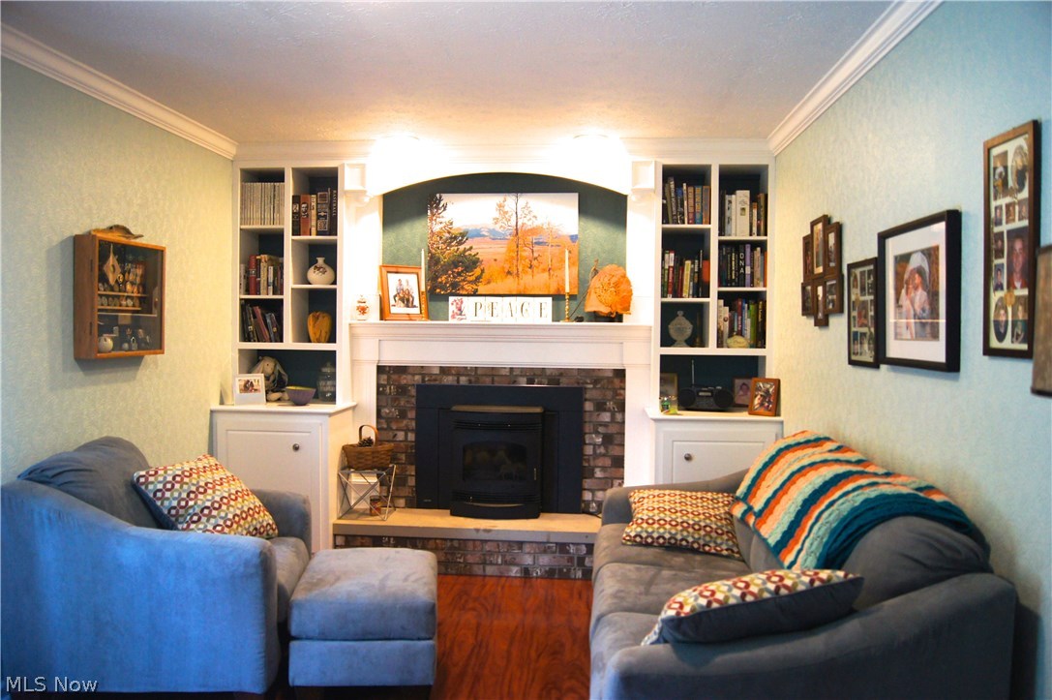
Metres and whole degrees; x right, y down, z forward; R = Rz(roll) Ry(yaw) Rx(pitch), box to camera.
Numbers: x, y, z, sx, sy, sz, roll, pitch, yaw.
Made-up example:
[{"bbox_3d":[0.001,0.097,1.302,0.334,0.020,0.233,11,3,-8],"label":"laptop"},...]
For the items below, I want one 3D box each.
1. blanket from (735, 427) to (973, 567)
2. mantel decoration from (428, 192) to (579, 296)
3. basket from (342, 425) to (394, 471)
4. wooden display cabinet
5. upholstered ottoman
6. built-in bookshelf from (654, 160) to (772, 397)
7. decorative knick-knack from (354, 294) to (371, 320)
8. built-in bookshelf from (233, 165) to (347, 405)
[{"bbox_3d":[1.042,0.553,2.758,0.420,0.390,1.330,1,2,3],"label":"blanket"},{"bbox_3d":[-0.140,-0.644,4.785,0.925,0.612,0.035,1,2,3],"label":"mantel decoration"},{"bbox_3d":[-0.940,0.575,4.681,0.265,0.260,0.200,0,2,-15],"label":"basket"},{"bbox_3d":[-1.737,-0.221,3.392,0.095,0.490,0.515,1,2,3],"label":"wooden display cabinet"},{"bbox_3d":[-0.615,1.107,3.149,0.520,0.440,0.620,0,2,-5],"label":"upholstered ottoman"},{"bbox_3d":[1.058,-0.360,4.565,0.645,1.380,0.310,1,2,3],"label":"built-in bookshelf"},{"bbox_3d":[-0.973,-0.248,4.714,0.088,0.148,0.088,1,2,3],"label":"decorative knick-knack"},{"bbox_3d":[-1.381,-0.384,4.728,0.650,1.390,0.310,1,2,3],"label":"built-in bookshelf"}]

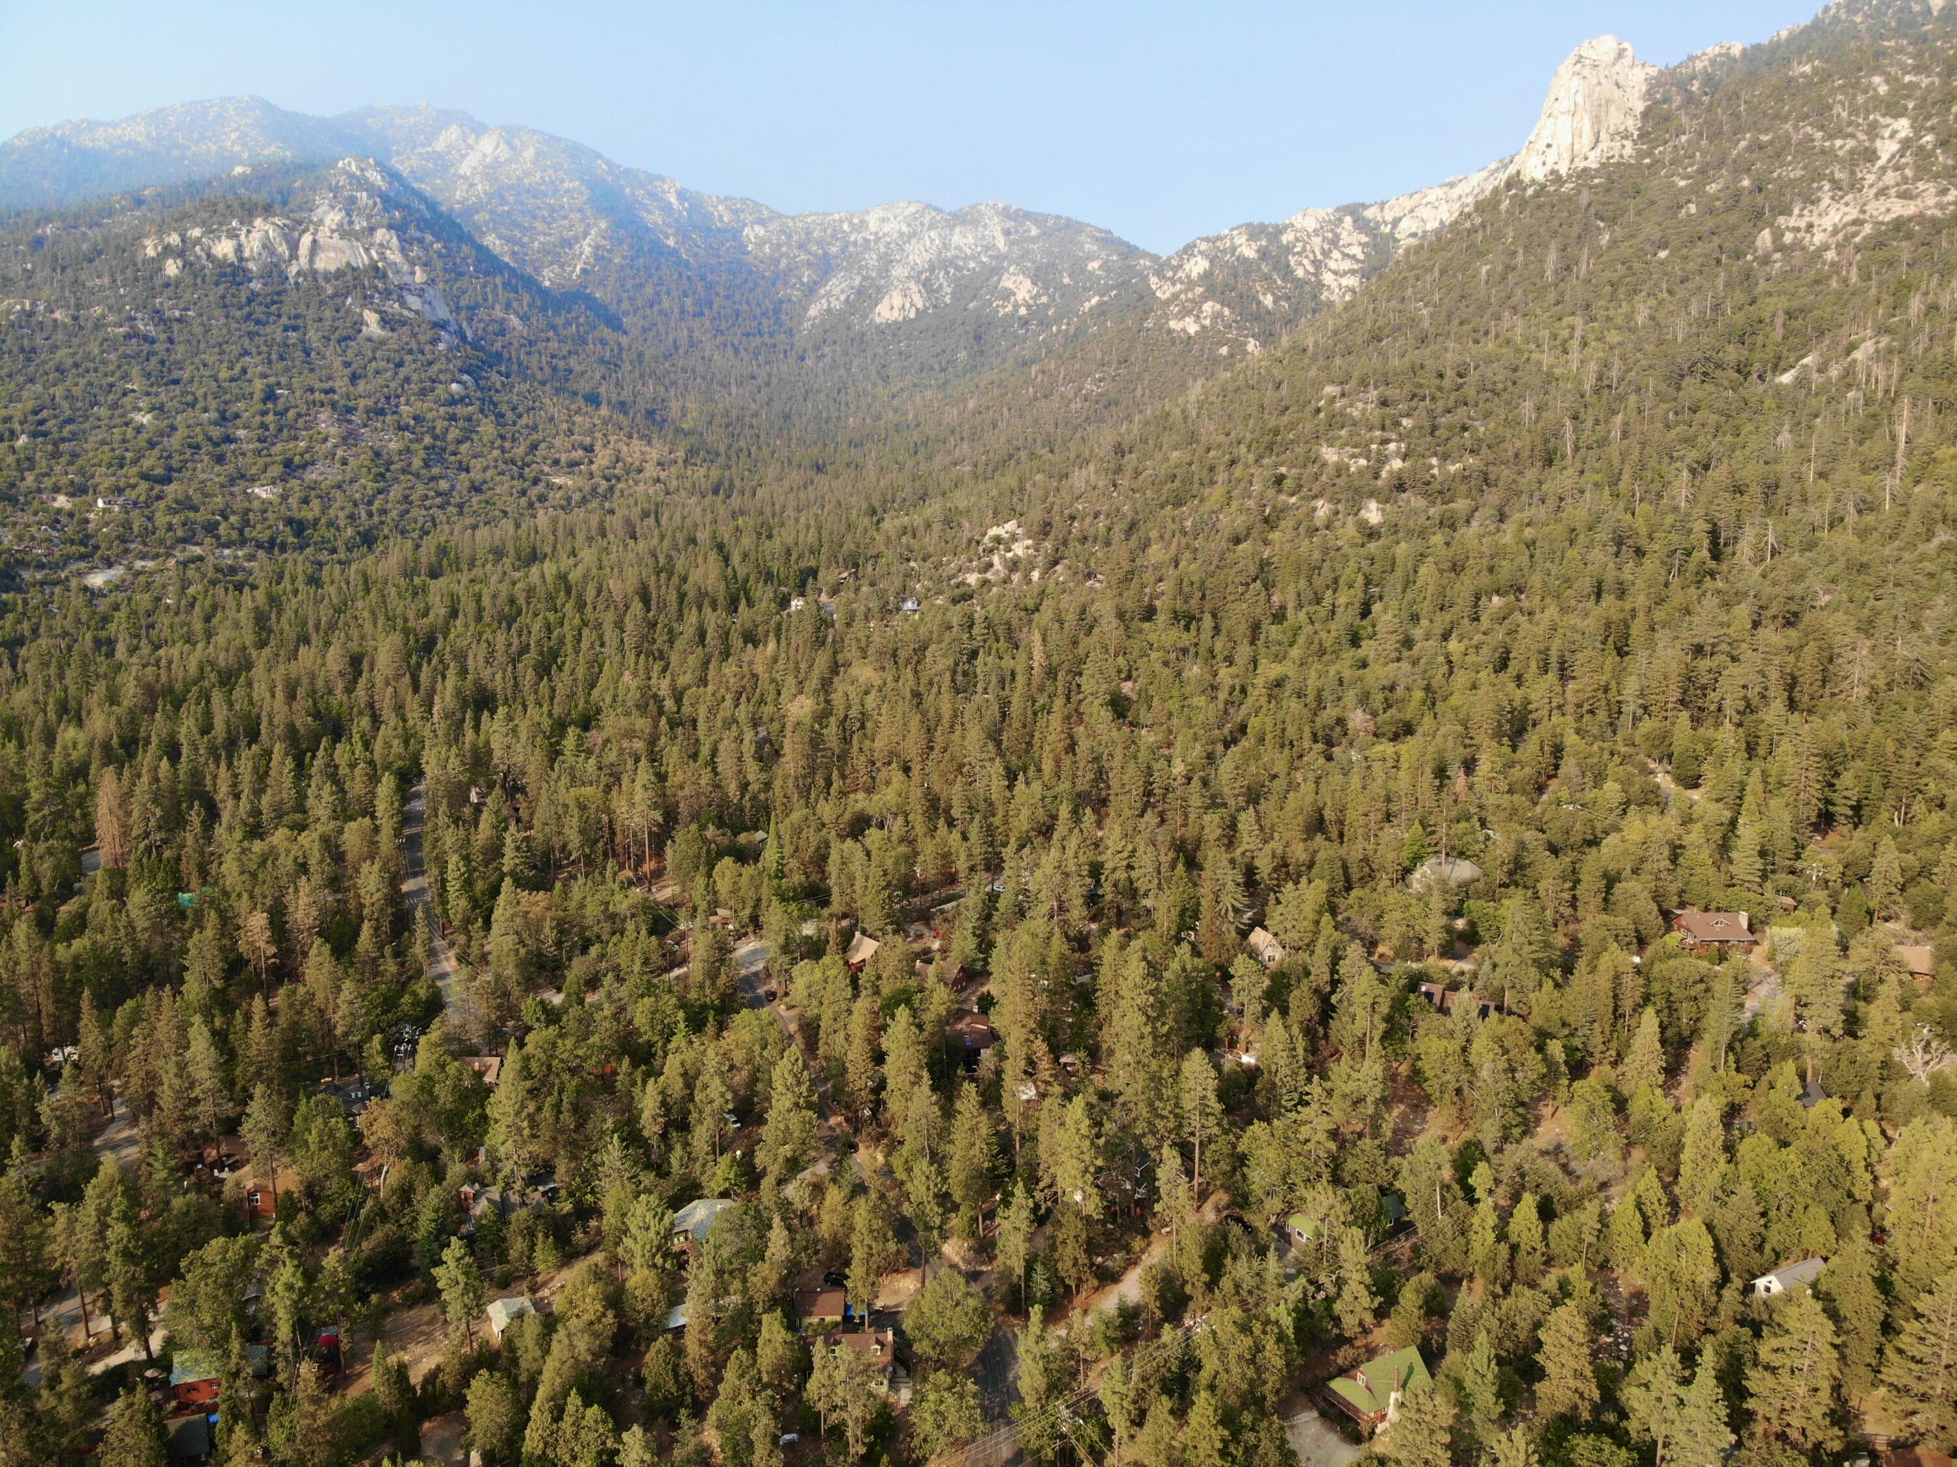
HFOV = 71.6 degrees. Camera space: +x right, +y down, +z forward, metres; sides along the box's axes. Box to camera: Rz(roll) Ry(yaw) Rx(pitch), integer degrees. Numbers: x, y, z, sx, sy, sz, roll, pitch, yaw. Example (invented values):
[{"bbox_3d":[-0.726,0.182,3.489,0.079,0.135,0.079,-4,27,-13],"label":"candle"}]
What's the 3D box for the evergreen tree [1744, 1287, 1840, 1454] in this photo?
[{"bbox_3d":[95.350,74.240,156.350,10.200,21.000,10.200,0,10,0],"label":"evergreen tree"}]

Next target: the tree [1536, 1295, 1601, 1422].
[{"bbox_3d":[71.100,75.800,162.430,7.200,17.700,7.200,0,10,0],"label":"tree"}]

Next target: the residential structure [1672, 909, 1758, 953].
[{"bbox_3d":[163.280,43.370,301.090,14.000,6.900,10.700,-1,11,-4],"label":"residential structure"}]

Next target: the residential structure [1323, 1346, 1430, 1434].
[{"bbox_3d":[50.710,81.230,170.030,11.000,7.800,7.100,-5,12,-27],"label":"residential structure"}]

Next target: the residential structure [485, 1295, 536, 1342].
[{"bbox_3d":[-64.400,81.580,188.120,5.400,3.200,6.400,-6,12,-29],"label":"residential structure"}]

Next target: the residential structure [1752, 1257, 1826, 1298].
[{"bbox_3d":[113.080,76.200,187.750,10.100,5.200,5.900,-5,12,-27],"label":"residential structure"}]

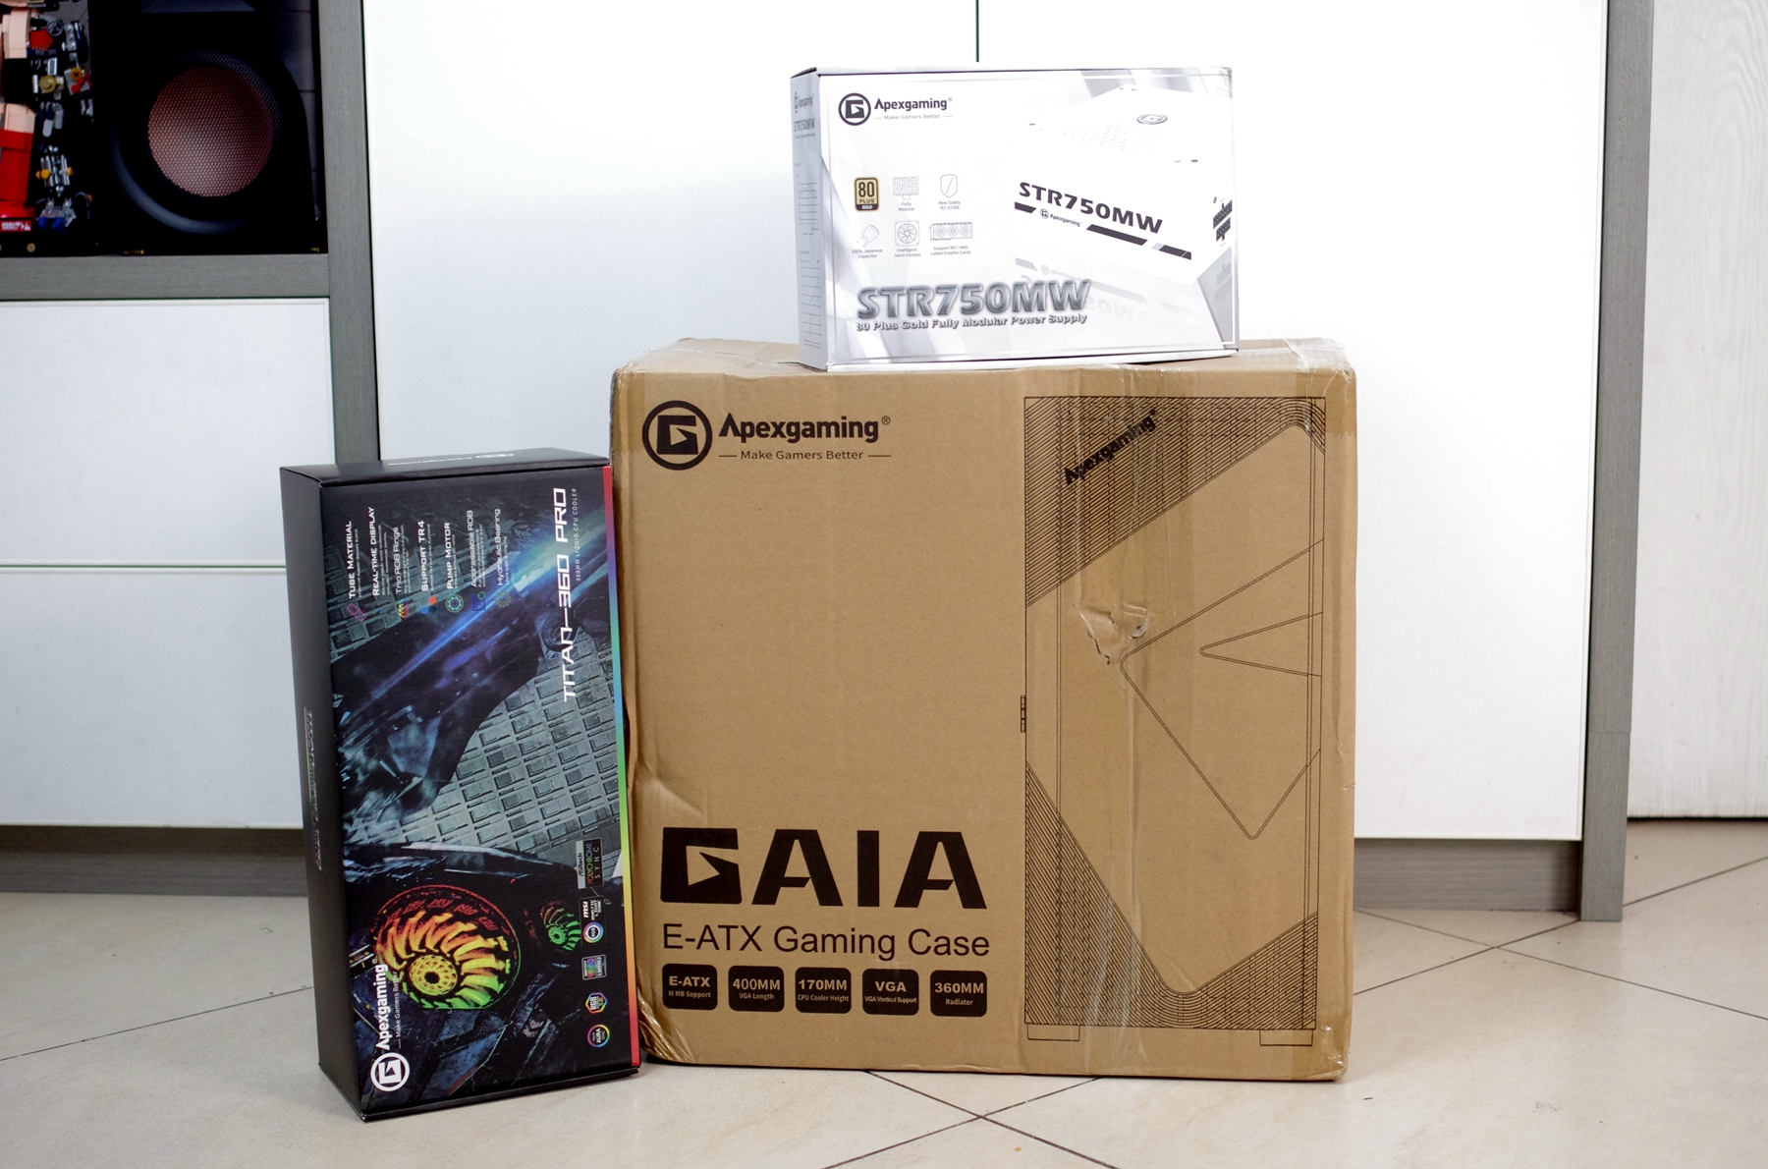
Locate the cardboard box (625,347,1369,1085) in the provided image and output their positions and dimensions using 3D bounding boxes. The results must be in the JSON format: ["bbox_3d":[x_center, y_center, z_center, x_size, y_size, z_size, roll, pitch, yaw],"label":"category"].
[{"bbox_3d":[0.087,0.085,2.010,0.539,0.530,0.270,0,9,6],"label":"cardboard box"}]

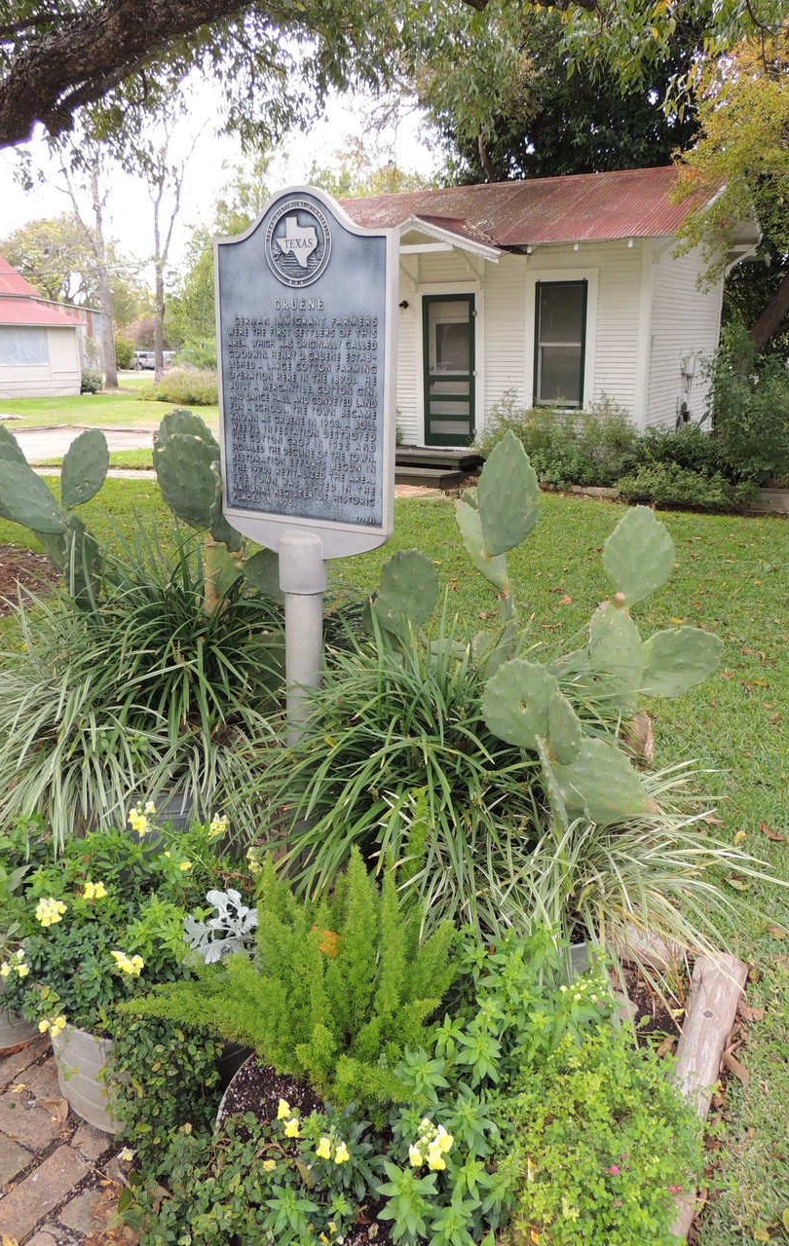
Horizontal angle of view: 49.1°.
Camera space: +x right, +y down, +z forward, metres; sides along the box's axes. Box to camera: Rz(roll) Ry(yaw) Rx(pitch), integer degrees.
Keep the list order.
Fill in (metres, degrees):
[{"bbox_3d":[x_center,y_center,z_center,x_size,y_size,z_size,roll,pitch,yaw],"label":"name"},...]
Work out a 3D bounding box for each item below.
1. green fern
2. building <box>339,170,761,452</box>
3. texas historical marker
[{"bbox_3d":[-0.196,0.675,1.712,0.620,0.480,0.480,-3,18,-8],"label":"green fern"},{"bbox_3d":[1.683,-4.600,13.370,6.600,4.030,5.150,11,21,30],"label":"building"},{"bbox_3d":[-0.302,-0.810,2.905,0.680,1.187,0.060,10,18,27],"label":"texas historical marker"}]

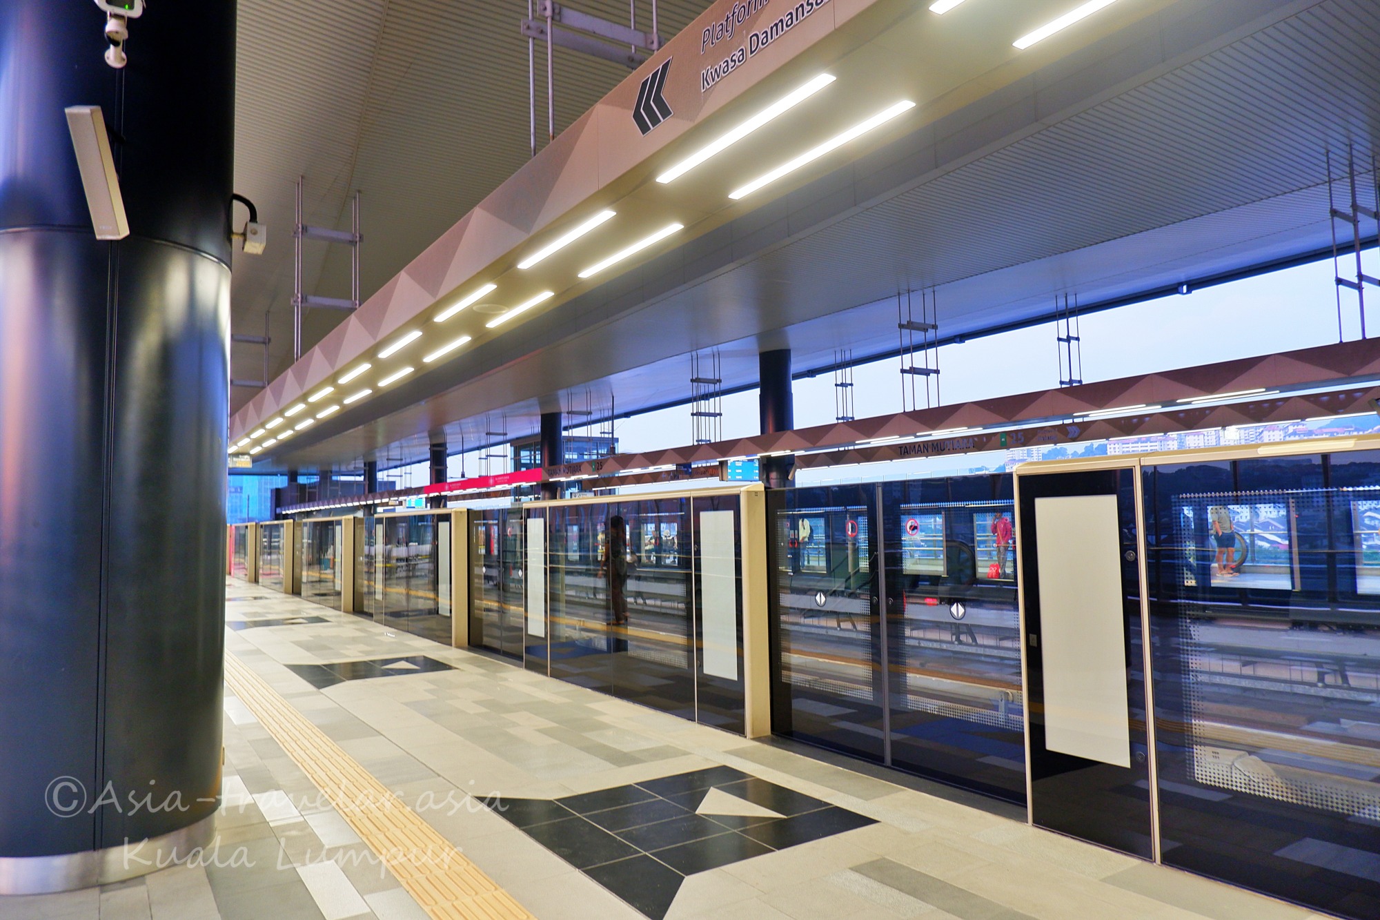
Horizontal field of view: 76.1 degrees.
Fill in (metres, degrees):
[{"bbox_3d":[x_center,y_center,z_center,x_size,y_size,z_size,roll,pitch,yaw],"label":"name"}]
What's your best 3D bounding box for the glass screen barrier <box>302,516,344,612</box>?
[{"bbox_3d":[-6.876,1.930,16.452,0.100,1.570,3.547,1,-5,-34],"label":"glass screen barrier"}]

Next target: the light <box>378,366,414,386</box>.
[{"bbox_3d":[-3.808,-1.084,11.402,0.085,0.060,1.430,1,-5,-34],"label":"light"}]

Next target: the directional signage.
[{"bbox_3d":[-0.205,-1.900,4.680,0.030,0.310,0.410,1,-5,-34],"label":"directional signage"}]

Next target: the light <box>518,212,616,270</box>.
[{"bbox_3d":[-0.886,-1.525,6.171,0.085,0.060,1.430,1,-5,-34],"label":"light"}]

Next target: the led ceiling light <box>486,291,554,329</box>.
[{"bbox_3d":[-1.574,-1.372,8.098,0.085,0.060,1.430,1,-5,-34],"label":"led ceiling light"}]

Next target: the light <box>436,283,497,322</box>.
[{"bbox_3d":[-2.003,-1.381,7.824,0.085,0.060,1.430,1,-5,-34],"label":"light"}]

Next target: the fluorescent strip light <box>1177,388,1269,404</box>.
[{"bbox_3d":[8.861,-1.069,14.739,0.085,0.060,1.450,1,-5,-34],"label":"fluorescent strip light"}]

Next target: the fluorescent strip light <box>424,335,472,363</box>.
[{"bbox_3d":[-2.691,-1.228,9.750,0.085,0.060,1.430,1,-5,-34],"label":"fluorescent strip light"}]

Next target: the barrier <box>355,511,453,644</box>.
[{"bbox_3d":[-4.256,1.600,12.682,0.200,1.570,5.520,1,-5,-34],"label":"barrier"}]

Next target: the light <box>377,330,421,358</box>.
[{"bbox_3d":[-3.120,-1.238,9.476,0.085,0.060,1.430,1,-5,-34],"label":"light"}]

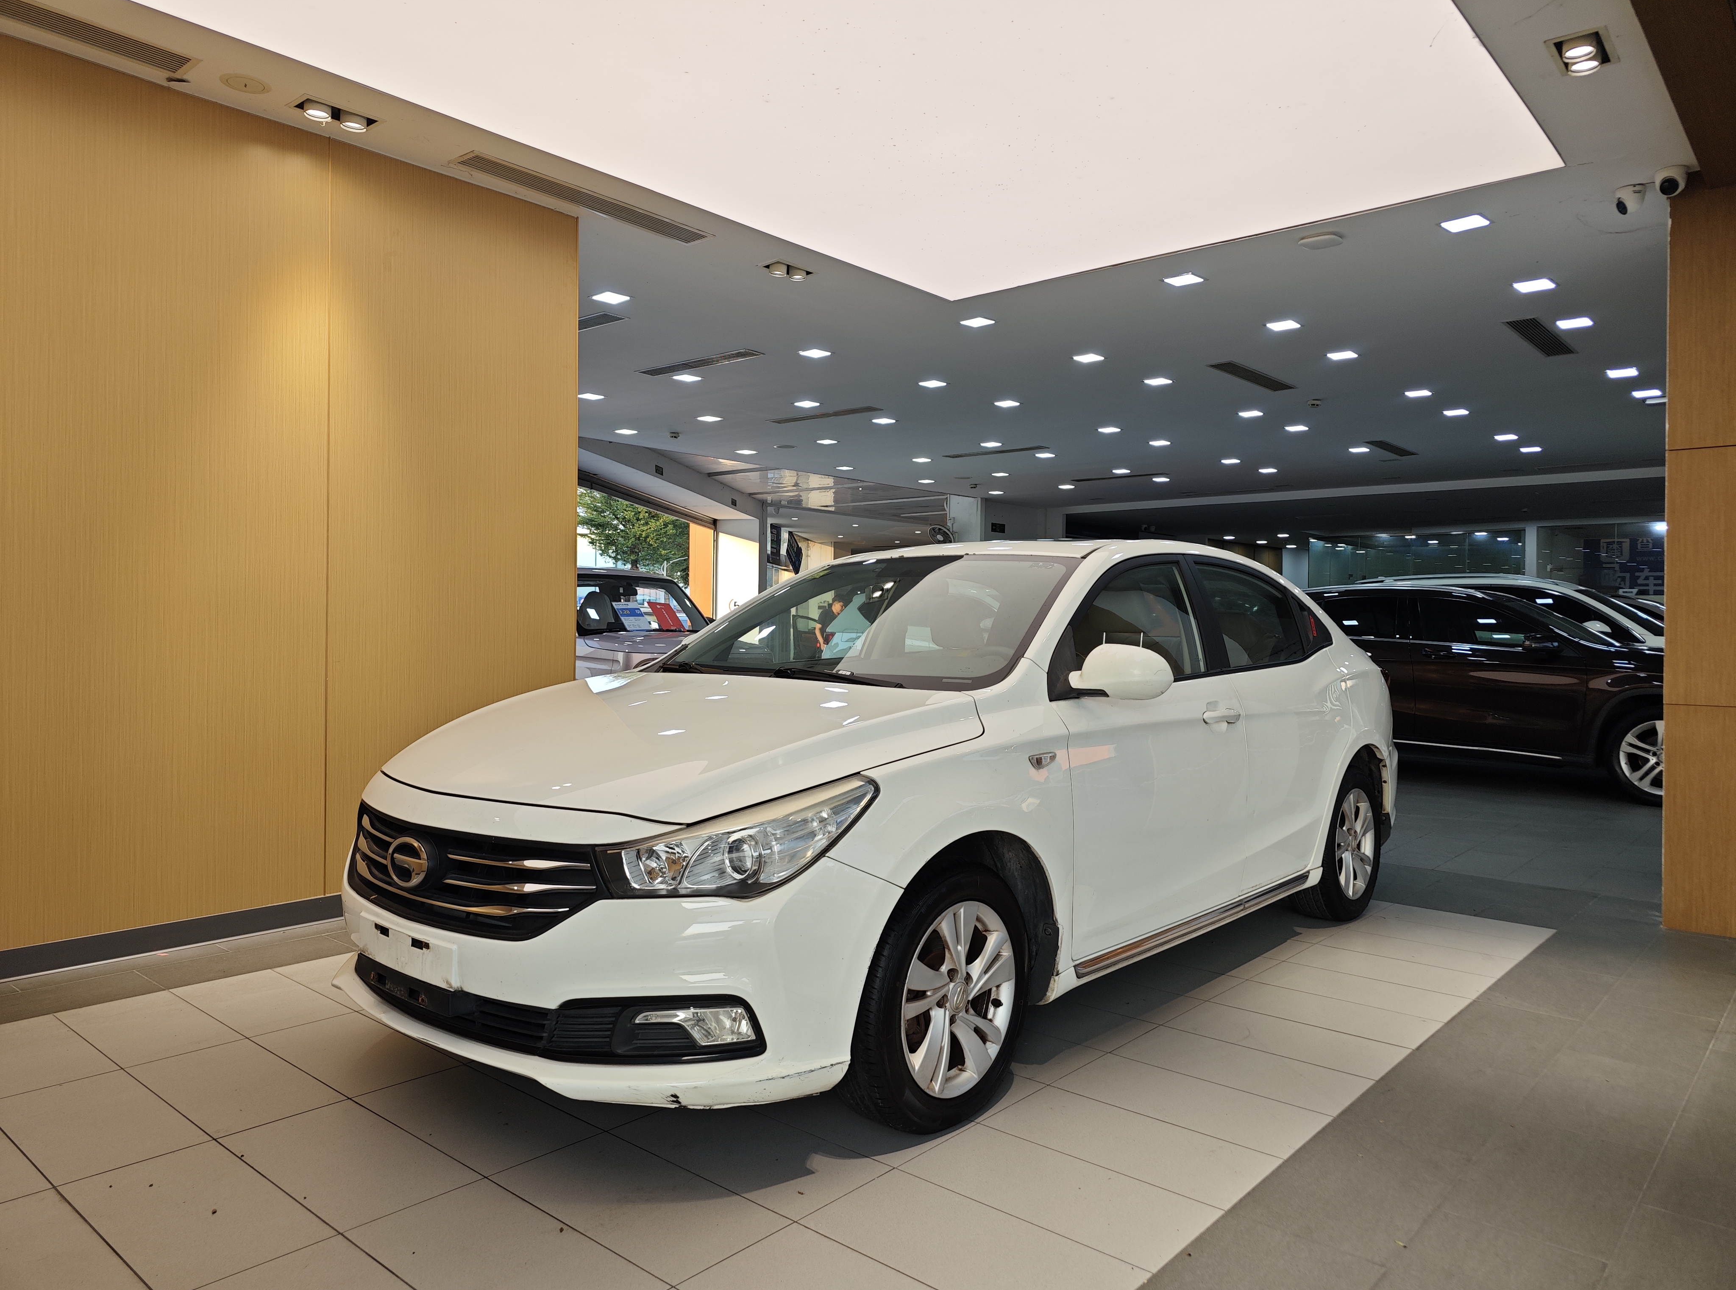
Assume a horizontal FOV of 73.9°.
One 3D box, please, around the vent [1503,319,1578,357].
[{"bbox_3d":[4.189,-1.915,7.163,0.200,0.050,1.140,1,1,41],"label":"vent"}]

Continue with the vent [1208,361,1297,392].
[{"bbox_3d":[2.778,-1.935,8.280,0.200,0.050,1.140,1,1,41],"label":"vent"}]

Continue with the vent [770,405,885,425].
[{"bbox_3d":[-0.381,-1.972,9.858,1.140,0.050,0.200,1,1,41],"label":"vent"}]

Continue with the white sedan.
[{"bbox_3d":[0.463,0.343,4.255,1.840,1.490,4.580,1,1,41],"label":"white sedan"}]

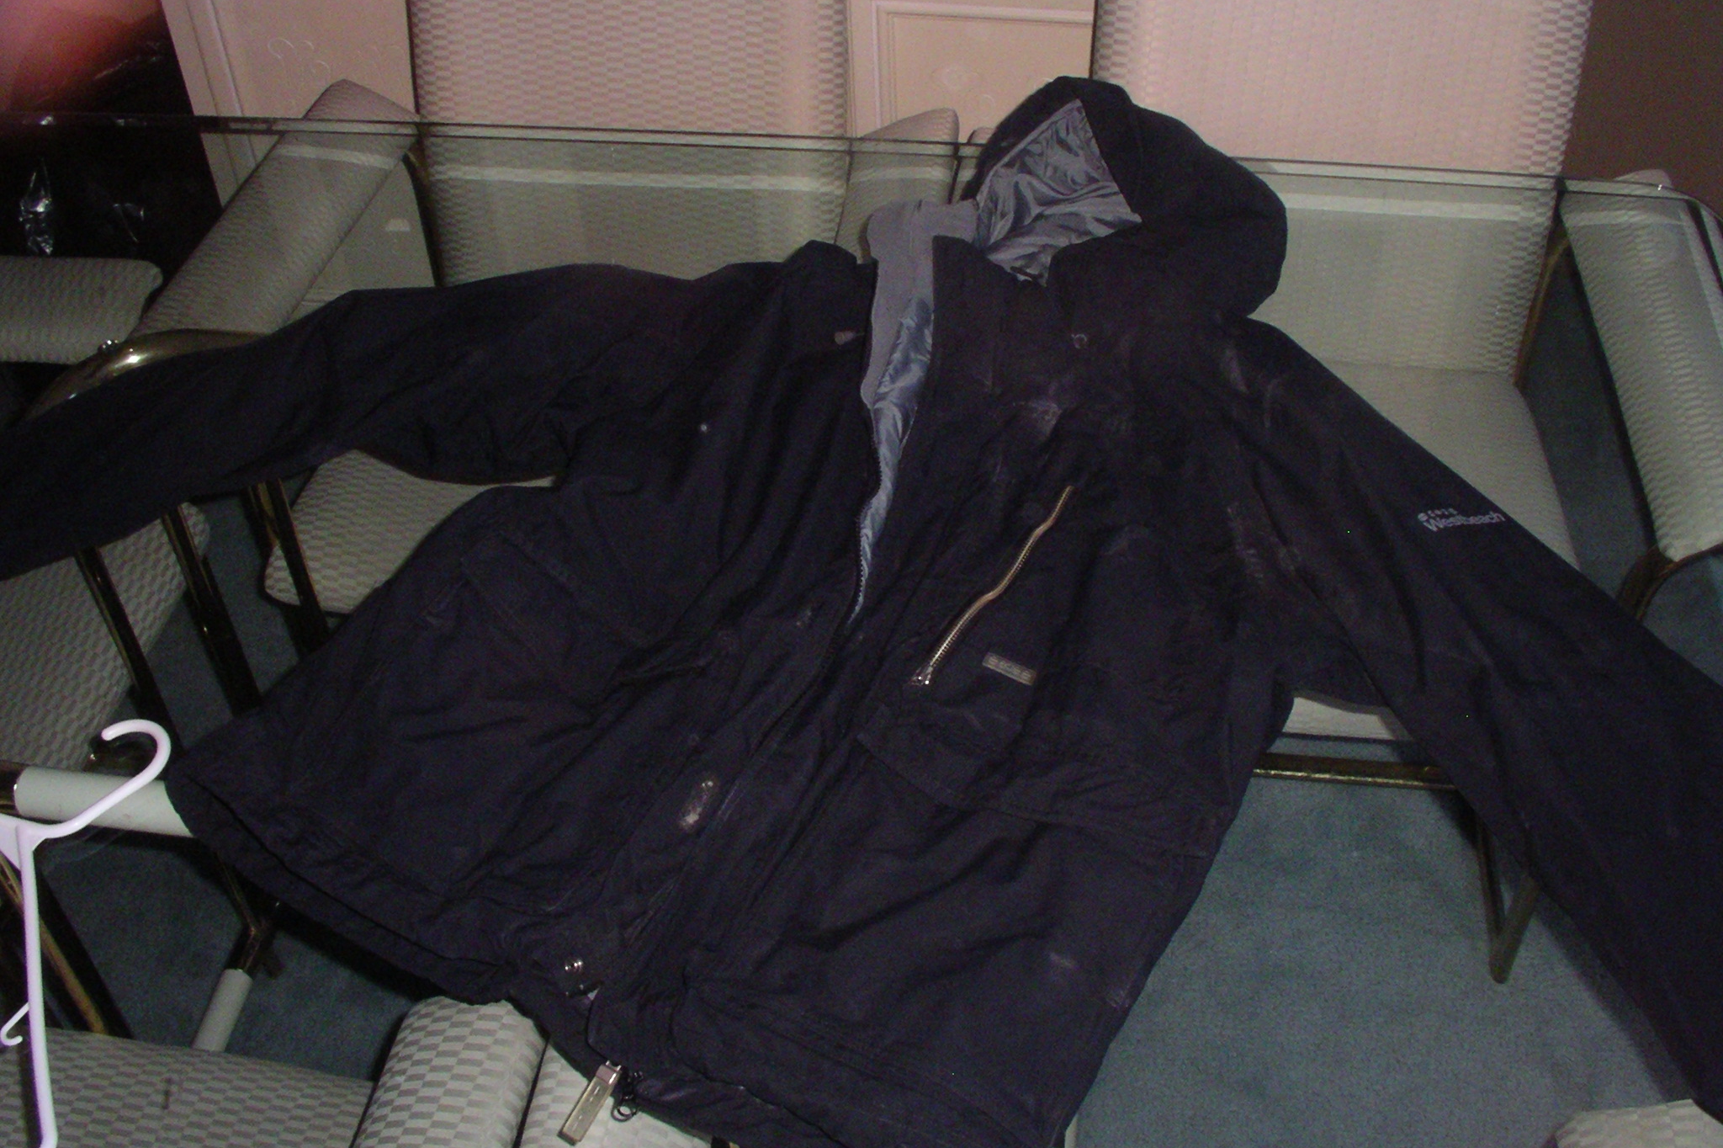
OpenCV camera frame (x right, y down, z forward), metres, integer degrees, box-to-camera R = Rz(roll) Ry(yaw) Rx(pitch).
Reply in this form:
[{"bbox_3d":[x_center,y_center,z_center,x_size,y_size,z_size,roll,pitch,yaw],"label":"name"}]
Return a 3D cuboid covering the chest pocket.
[{"bbox_3d":[0.140,0.045,1.075,0.205,0.042,0.238,13,42,18],"label":"chest pocket"}]

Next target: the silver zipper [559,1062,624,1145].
[{"bbox_3d":[-0.130,0.255,0.889,0.011,0.005,0.045,17,53,22],"label":"silver zipper"}]

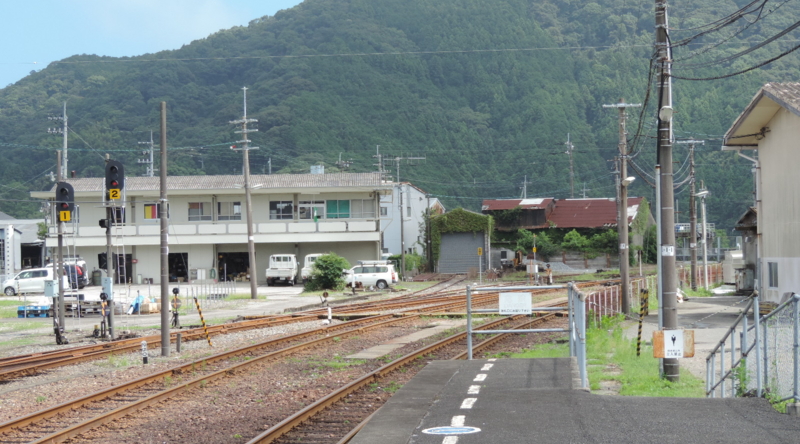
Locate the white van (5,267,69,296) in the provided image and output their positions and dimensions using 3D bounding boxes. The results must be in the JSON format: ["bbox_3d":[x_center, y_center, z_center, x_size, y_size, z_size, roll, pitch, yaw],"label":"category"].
[{"bbox_3d":[-21.651,3.530,96.300,3.900,1.580,1.680,-1,-1,-8],"label":"white van"}]

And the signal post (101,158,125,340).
[{"bbox_3d":[-8.175,0.739,46.000,0.680,5.250,0.600,-1,-1,0],"label":"signal post"}]

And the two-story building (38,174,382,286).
[{"bbox_3d":[-13.516,0.413,120.059,25.700,8.000,8.200,-1,-1,0],"label":"two-story building"}]

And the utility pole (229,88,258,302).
[{"bbox_3d":[-7.556,-1.439,81.078,1.420,10.579,0.400,-2,-1,-6],"label":"utility pole"}]

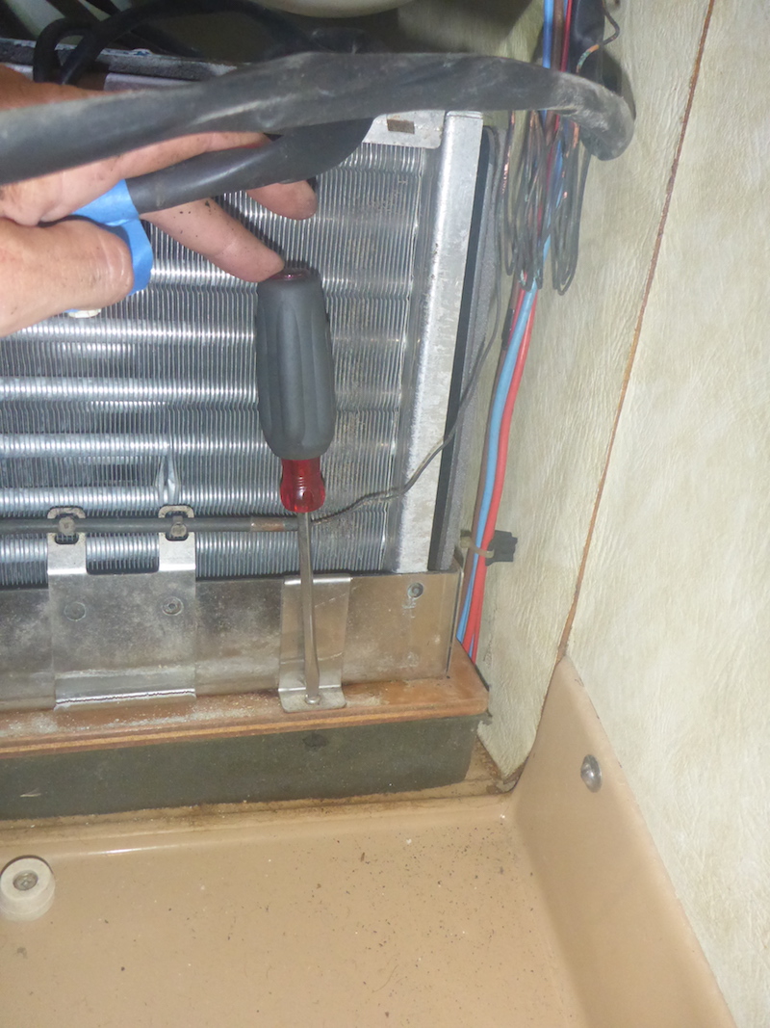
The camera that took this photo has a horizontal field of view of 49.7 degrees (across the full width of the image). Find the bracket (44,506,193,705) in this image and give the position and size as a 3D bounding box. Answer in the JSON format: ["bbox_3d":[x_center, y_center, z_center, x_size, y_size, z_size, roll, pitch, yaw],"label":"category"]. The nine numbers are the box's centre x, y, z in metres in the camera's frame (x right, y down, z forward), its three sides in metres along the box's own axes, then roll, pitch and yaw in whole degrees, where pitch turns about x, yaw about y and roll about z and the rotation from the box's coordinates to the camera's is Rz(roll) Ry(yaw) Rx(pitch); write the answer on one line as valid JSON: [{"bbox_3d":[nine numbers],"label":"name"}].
[{"bbox_3d":[-0.119,0.044,0.380,0.063,0.097,0.021,-1,26,-14],"label":"bracket"}]

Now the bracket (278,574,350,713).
[{"bbox_3d":[-0.033,0.063,0.398,0.032,0.066,0.019,-1,26,-14],"label":"bracket"}]

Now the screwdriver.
[{"bbox_3d":[-0.036,0.000,0.362,0.032,0.206,0.032,-6,27,-12],"label":"screwdriver"}]

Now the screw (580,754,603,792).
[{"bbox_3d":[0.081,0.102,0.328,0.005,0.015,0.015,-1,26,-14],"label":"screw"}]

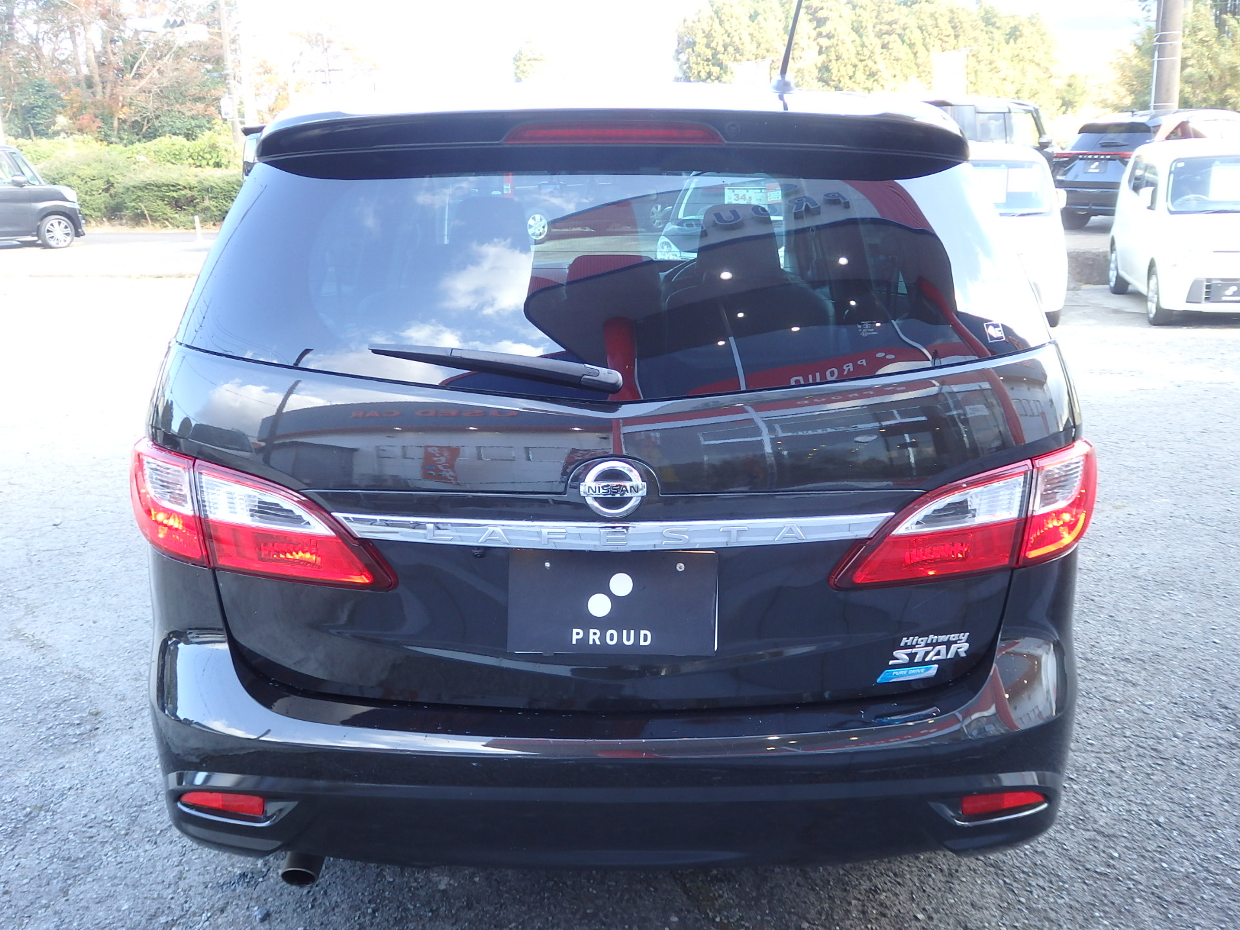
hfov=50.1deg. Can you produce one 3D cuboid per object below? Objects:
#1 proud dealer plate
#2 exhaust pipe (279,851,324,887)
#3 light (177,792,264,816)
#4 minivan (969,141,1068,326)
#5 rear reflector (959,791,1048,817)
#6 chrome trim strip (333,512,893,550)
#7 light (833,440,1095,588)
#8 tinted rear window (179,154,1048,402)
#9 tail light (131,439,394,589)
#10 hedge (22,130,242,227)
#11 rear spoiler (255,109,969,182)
[{"bbox_3d":[-0.012,0.218,2.101,0.330,0.165,0.012,1,3,0],"label":"proud dealer plate"},{"bbox_3d":[-0.554,0.665,2.346,0.065,0.065,0.140,0,42,0],"label":"exhaust pipe"},{"bbox_3d":[-0.674,0.569,2.239,0.158,0.040,0.050,3,14,11],"label":"light"},{"bbox_3d":[3.100,-2.222,12.324,1.520,1.540,3.400,3,14,11],"label":"minivan"},{"bbox_3d":[0.652,0.569,2.239,0.158,0.040,0.050,-3,14,-11],"label":"rear reflector"},{"bbox_3d":[-0.011,0.098,2.088,0.890,0.050,0.070,0,14,0],"label":"chrome trim strip"},{"bbox_3d":[0.575,0.072,2.215,0.455,0.205,0.220,-2,14,-8],"label":"light"},{"bbox_3d":[-0.011,-0.319,2.217,1.430,0.460,0.130,0,-20,0],"label":"tinted rear window"},{"bbox_3d":[-0.597,0.072,2.215,0.455,0.205,0.220,2,14,8],"label":"tail light"},{"bbox_3d":[-8.933,-5.293,24.751,5.200,1.700,2.000,-1,14,-4],"label":"hedge"},{"bbox_3d":[-0.013,-0.555,2.309,1.220,0.125,0.250,0,14,0],"label":"rear spoiler"}]

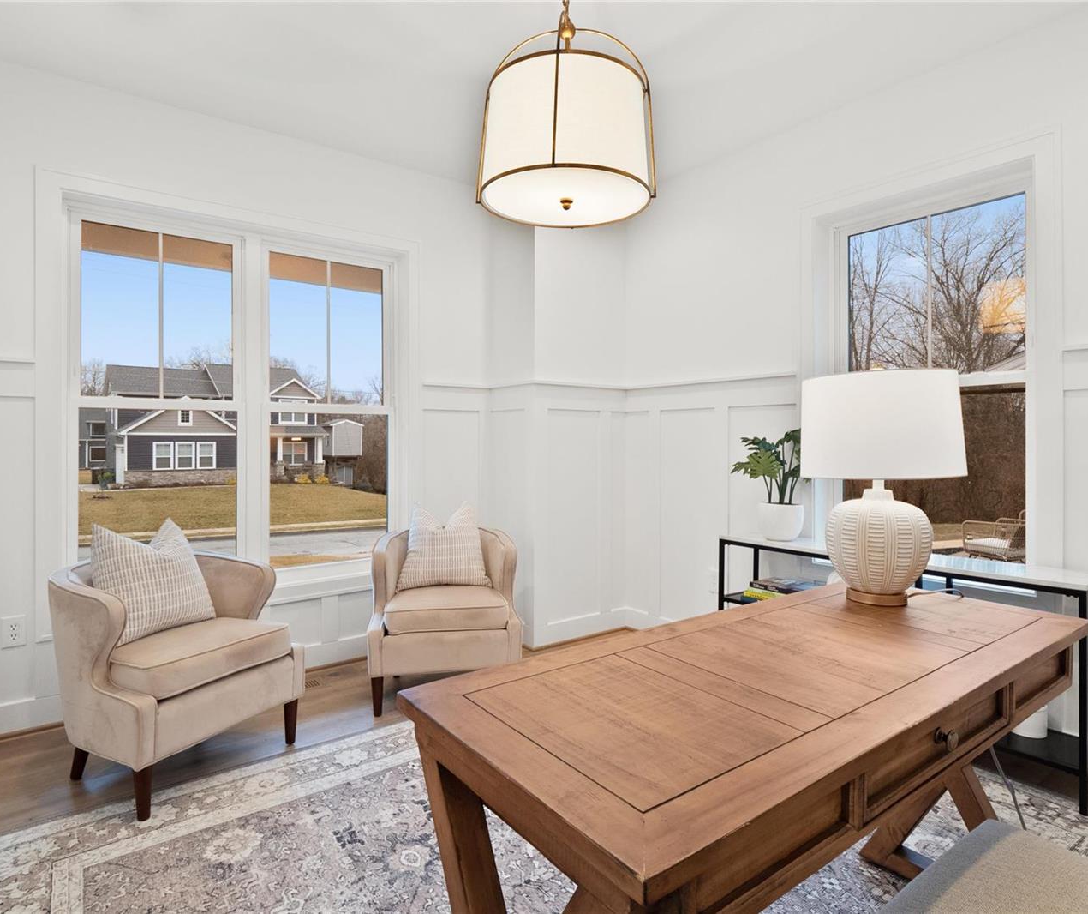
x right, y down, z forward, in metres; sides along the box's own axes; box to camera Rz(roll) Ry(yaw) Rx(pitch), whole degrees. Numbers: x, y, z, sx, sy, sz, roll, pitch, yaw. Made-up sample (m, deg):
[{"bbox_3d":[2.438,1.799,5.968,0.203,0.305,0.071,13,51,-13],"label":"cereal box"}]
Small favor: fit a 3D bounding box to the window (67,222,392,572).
[{"bbox_3d":[-1.462,-0.229,3.079,1.430,1.680,0.090,-1,2,-35],"label":"window"}]

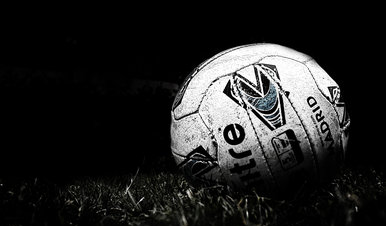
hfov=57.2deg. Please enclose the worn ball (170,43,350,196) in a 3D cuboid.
[{"bbox_3d":[0.082,0.022,0.455,0.220,0.220,0.220,0,4,0],"label":"worn ball"}]

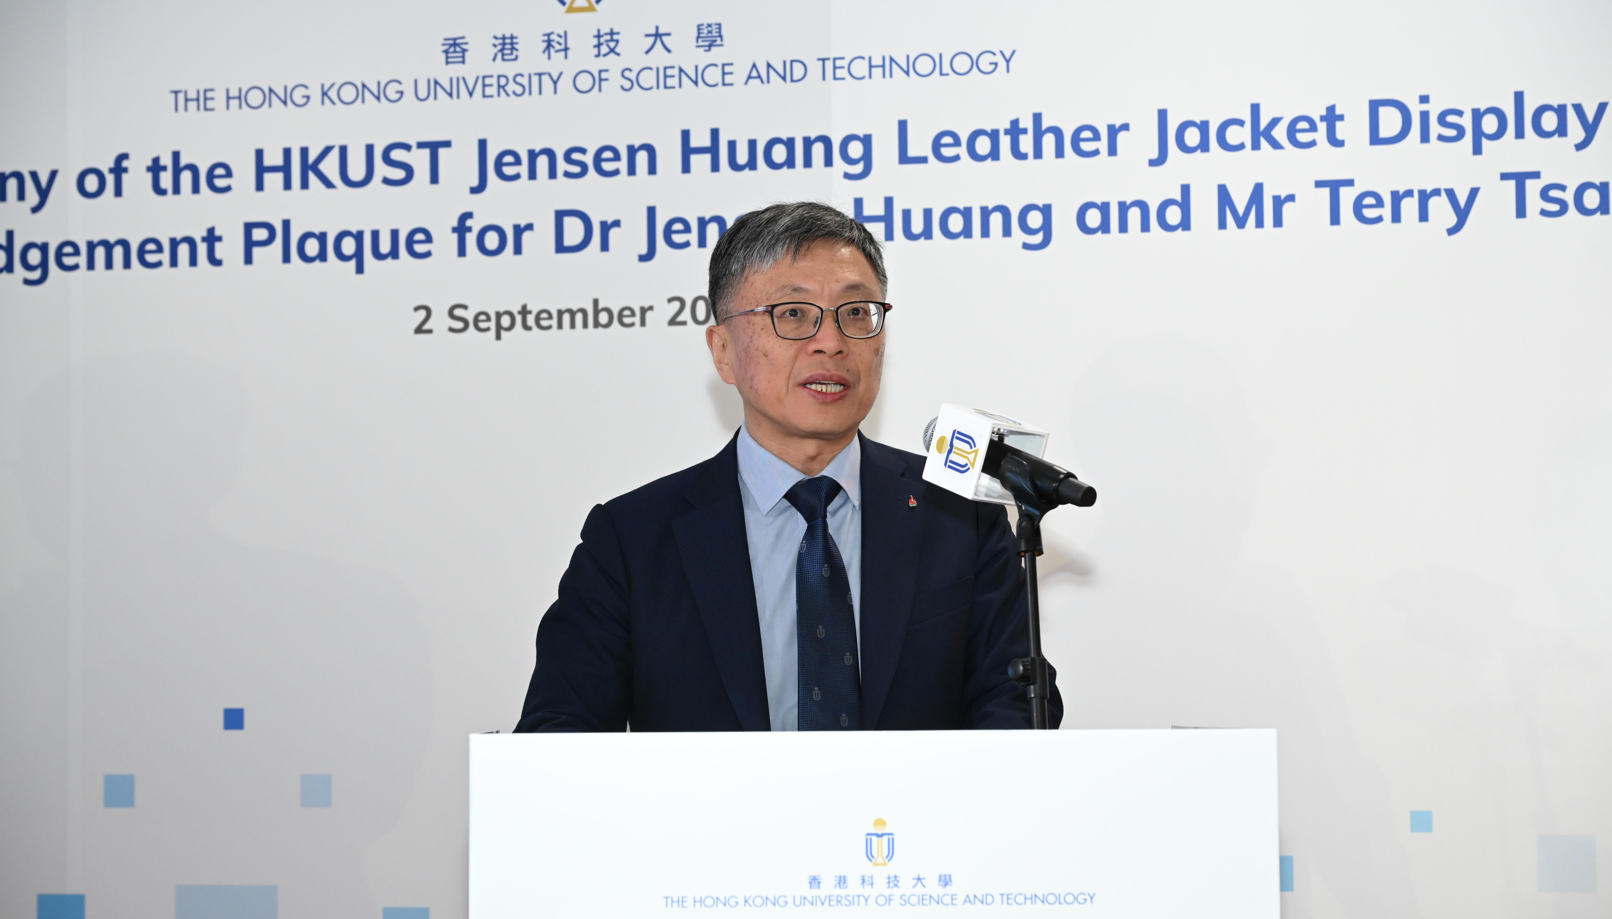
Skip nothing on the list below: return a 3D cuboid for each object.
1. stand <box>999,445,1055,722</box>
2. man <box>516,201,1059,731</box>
[{"bbox_3d":[0.220,0.192,3.134,0.130,0.400,0.130,1,-6,-40],"label":"stand"},{"bbox_3d":[-0.009,0.582,3.354,0.540,1.700,0.440,1,-5,-12],"label":"man"}]

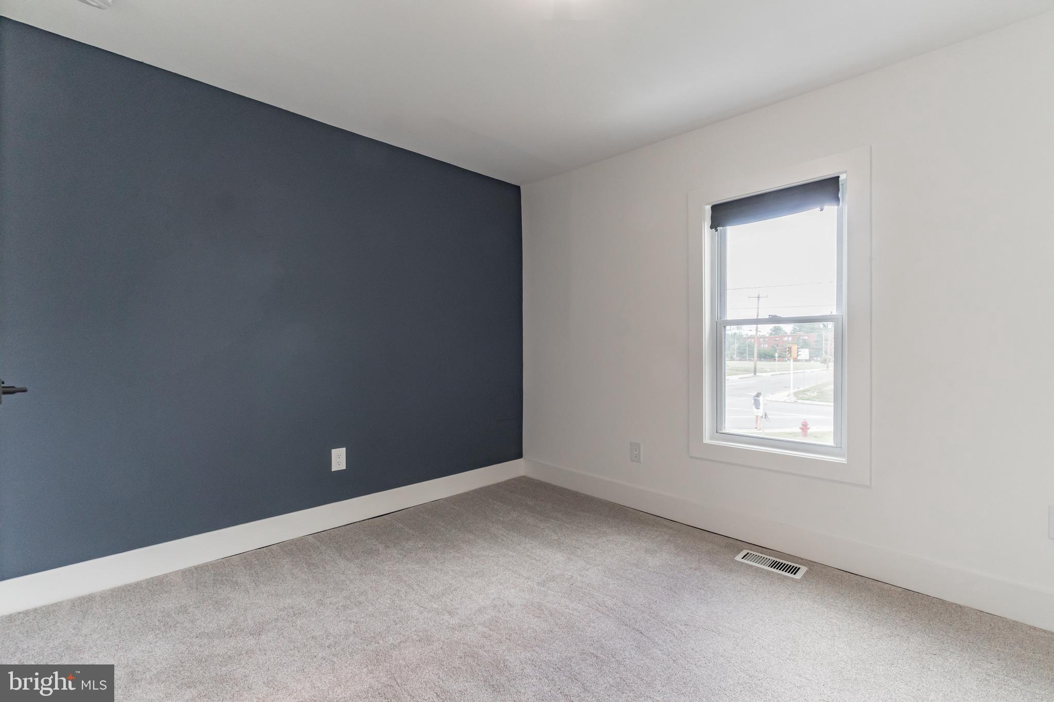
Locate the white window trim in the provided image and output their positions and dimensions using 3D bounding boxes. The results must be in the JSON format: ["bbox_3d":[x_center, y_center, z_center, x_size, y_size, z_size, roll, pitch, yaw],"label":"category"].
[{"bbox_3d":[1.264,-0.157,2.275,0.140,1.520,0.840,0,0,-44],"label":"white window trim"}]

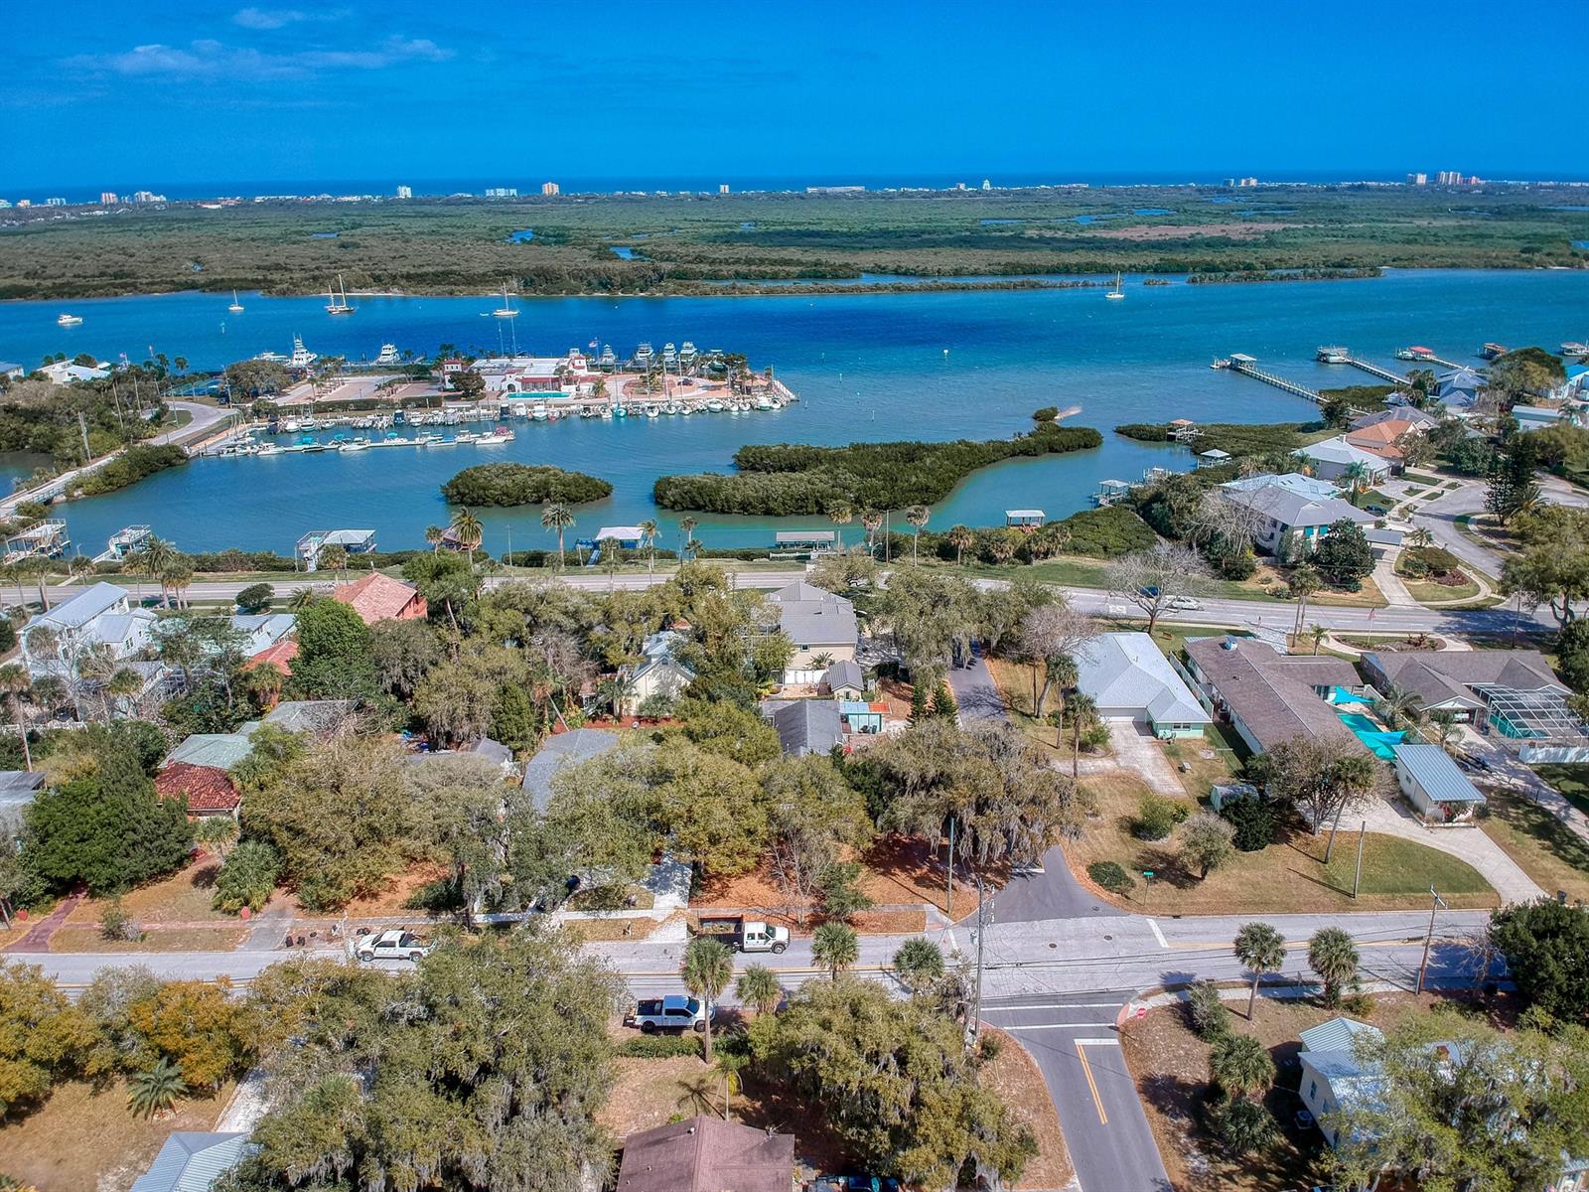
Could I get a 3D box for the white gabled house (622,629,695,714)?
[{"bbox_3d":[-16.004,9.088,138.758,8.400,8.000,9.000,-2,20,-3],"label":"white gabled house"}]

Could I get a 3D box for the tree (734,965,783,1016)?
[{"bbox_3d":[-2.611,29.961,84.164,3.530,6.220,3.530,-1,20,0],"label":"tree"}]

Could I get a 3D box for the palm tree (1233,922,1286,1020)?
[{"bbox_3d":[34.217,28.038,85.085,3.830,8.400,3.830,-1,20,0],"label":"palm tree"}]

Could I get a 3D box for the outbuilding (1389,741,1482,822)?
[{"bbox_3d":[64.918,18.811,116.442,5.000,2.900,11.400,2,20,8],"label":"outbuilding"}]

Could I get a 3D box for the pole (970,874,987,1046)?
[{"bbox_3d":[13.058,26.352,82.293,0.496,14.084,1.984,-1,20,0],"label":"pole"}]

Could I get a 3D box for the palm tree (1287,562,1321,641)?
[{"bbox_3d":[67.953,0.999,154.171,4.140,11.210,4.140,-1,20,0],"label":"palm tree"}]

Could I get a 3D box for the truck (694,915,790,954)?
[{"bbox_3d":[-4.133,28.055,95.344,7.439,2.132,2.331,0,20,0],"label":"truck"}]

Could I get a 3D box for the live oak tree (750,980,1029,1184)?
[{"bbox_3d":[5.622,30.893,73.485,17.400,11.000,15.000,-1,20,0],"label":"live oak tree"}]

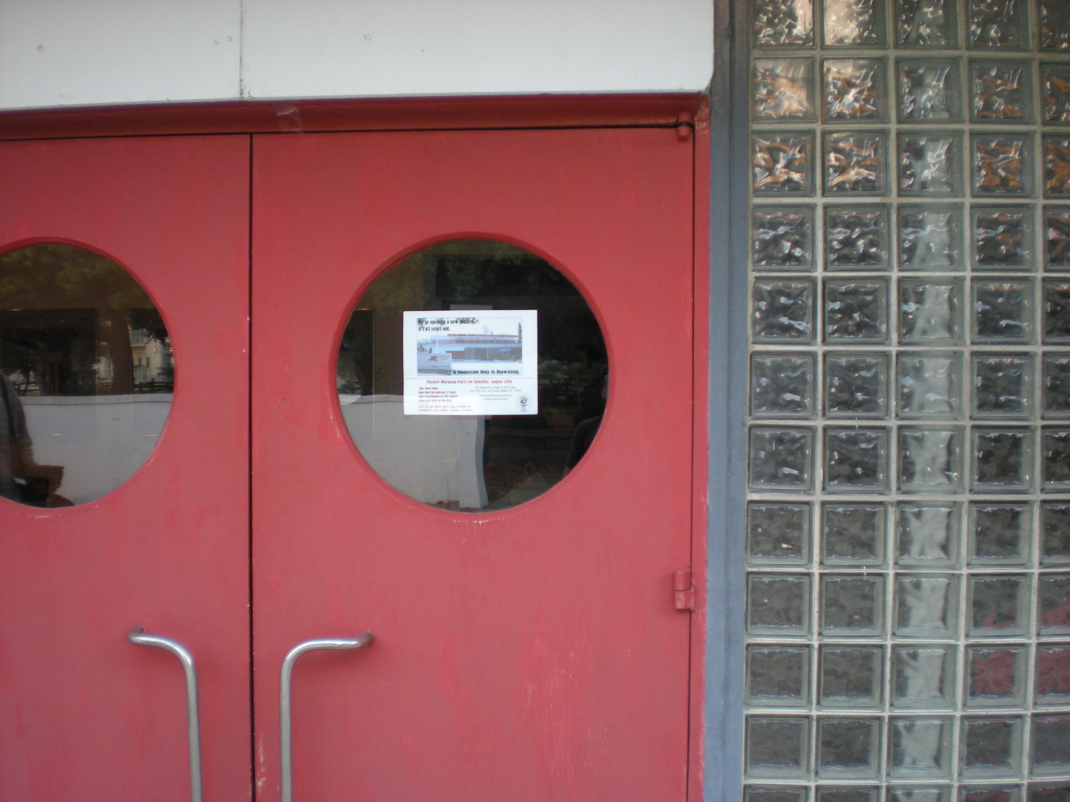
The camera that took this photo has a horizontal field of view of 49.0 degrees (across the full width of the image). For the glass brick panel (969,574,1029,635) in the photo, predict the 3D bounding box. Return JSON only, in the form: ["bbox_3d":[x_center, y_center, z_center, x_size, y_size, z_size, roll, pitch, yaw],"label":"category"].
[{"bbox_3d":[0.952,0.418,2.447,0.143,0.143,0.088,0,2,4],"label":"glass brick panel"}]

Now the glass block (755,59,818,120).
[{"bbox_3d":[0.513,-0.635,2.436,0.140,0.140,0.090,0,1,4],"label":"glass block"}]

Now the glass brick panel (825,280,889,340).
[{"bbox_3d":[0.656,-0.184,2.425,0.140,0.140,0.085,0,1,3],"label":"glass brick panel"}]

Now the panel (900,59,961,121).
[{"bbox_3d":[0.801,-0.630,2.418,0.142,0.142,0.090,0,2,4],"label":"panel"}]

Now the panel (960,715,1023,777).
[{"bbox_3d":[0.931,0.703,2.427,0.140,0.140,0.085,0,1,3],"label":"panel"}]

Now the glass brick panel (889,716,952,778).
[{"bbox_3d":[0.799,0.715,2.463,0.143,0.143,0.088,0,2,4],"label":"glass brick panel"}]

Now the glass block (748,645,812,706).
[{"bbox_3d":[0.510,0.567,2.476,0.142,0.142,0.090,0,2,4],"label":"glass block"}]

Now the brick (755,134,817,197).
[{"bbox_3d":[0.515,-0.489,2.458,0.143,0.143,0.088,0,2,4],"label":"brick"}]

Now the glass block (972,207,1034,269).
[{"bbox_3d":[0.949,-0.331,2.417,0.142,0.142,0.090,0,2,4],"label":"glass block"}]

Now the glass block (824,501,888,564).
[{"bbox_3d":[0.656,0.270,2.444,0.140,0.140,0.090,0,1,4],"label":"glass block"}]

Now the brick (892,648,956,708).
[{"bbox_3d":[0.801,0.566,2.456,0.142,0.142,0.090,0,2,4],"label":"brick"}]

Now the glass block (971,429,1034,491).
[{"bbox_3d":[0.950,0.118,2.422,0.140,0.140,0.090,0,1,4],"label":"glass block"}]

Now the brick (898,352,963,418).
[{"bbox_3d":[0.807,-0.035,2.437,0.142,0.142,0.090,0,2,4],"label":"brick"}]

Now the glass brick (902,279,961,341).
[{"bbox_3d":[0.813,-0.184,2.444,0.143,0.143,0.088,0,2,4],"label":"glass brick"}]

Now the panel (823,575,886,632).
[{"bbox_3d":[0.654,0.414,2.447,0.140,0.140,0.090,0,1,4],"label":"panel"}]

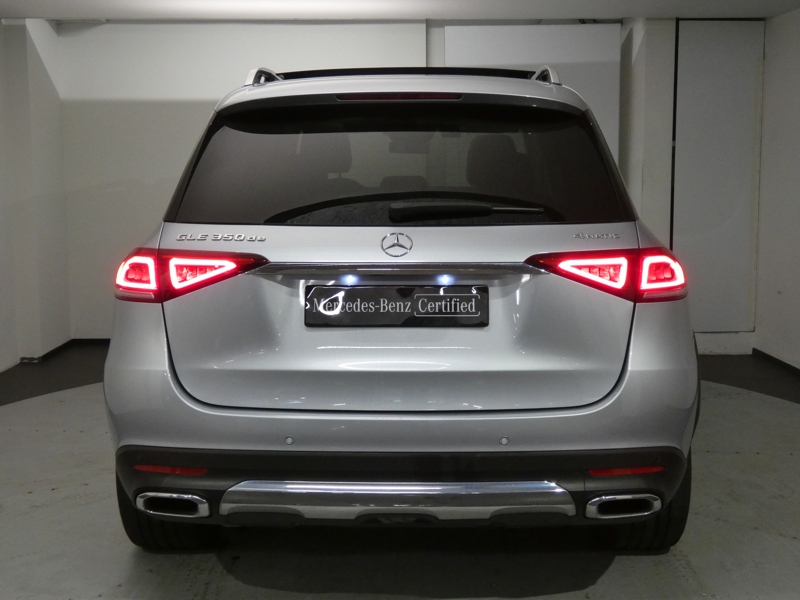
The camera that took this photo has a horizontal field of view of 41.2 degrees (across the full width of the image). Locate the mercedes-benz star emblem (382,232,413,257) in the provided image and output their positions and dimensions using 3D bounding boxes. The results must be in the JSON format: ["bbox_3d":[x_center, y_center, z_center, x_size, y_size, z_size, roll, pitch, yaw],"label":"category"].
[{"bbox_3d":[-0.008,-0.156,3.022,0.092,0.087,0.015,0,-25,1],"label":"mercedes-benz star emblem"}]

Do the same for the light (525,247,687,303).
[{"bbox_3d":[0.604,-0.073,3.109,0.470,0.157,0.190,-1,3,-12],"label":"light"}]

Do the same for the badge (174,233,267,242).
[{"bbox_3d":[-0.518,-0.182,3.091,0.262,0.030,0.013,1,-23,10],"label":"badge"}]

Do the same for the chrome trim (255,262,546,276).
[{"bbox_3d":[0.000,-0.087,2.980,0.820,0.043,0.060,0,-2,1],"label":"chrome trim"}]

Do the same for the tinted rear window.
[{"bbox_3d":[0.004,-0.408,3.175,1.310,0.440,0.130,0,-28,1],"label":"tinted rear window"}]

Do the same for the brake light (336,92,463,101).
[{"bbox_3d":[-0.002,-0.609,3.183,0.385,0.026,0.035,0,-4,1],"label":"brake light"}]

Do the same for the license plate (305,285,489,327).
[{"bbox_3d":[-0.008,0.018,3.002,0.520,0.116,0.018,0,4,1],"label":"license plate"}]

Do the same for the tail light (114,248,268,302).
[{"bbox_3d":[-0.615,-0.072,3.136,0.470,0.157,0.190,2,3,14],"label":"tail light"}]

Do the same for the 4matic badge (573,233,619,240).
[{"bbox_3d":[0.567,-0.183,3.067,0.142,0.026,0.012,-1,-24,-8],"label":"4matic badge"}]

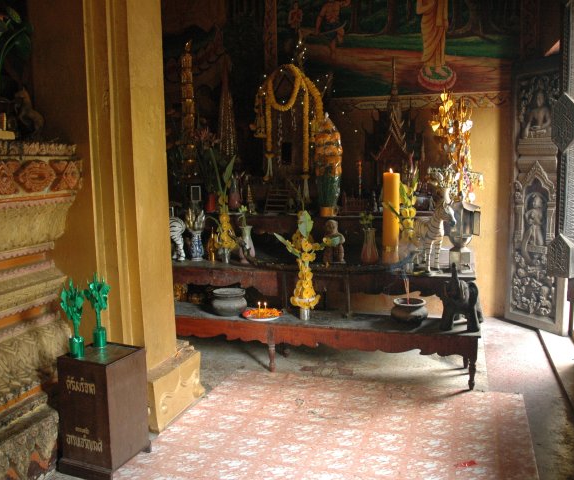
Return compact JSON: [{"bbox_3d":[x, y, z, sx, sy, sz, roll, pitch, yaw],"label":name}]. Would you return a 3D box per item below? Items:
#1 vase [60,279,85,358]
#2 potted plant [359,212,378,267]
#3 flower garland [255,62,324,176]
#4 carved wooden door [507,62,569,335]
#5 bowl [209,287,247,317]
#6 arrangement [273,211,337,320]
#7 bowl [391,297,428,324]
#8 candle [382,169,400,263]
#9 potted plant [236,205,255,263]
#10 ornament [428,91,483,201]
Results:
[{"bbox_3d":[-1.070,0.391,2.695,0.118,0.389,0.108,1,8,18],"label":"vase"},{"bbox_3d":[0.666,-0.021,4.412,0.148,0.423,0.148,1,8,18],"label":"potted plant"},{"bbox_3d":[0.023,-1.103,4.984,0.596,1.013,0.295,1,8,18],"label":"flower garland"},{"bbox_3d":[2.251,-0.372,4.777,0.069,2.334,0.633,-5,8,-23],"label":"carved wooden door"},{"bbox_3d":[-0.449,0.490,4.181,0.256,0.168,0.256,-1,8,0],"label":"bowl"},{"bbox_3d":[0.129,0.185,3.959,0.443,0.808,0.315,1,8,18],"label":"arrangement"},{"bbox_3d":[0.893,0.515,3.917,0.251,0.133,0.251,1,8,18],"label":"bowl"},{"bbox_3d":[0.847,-0.189,4.411,0.138,0.749,0.138,1,8,18],"label":"candle"},{"bbox_3d":[-0.359,-0.051,4.575,0.168,0.483,0.158,-1,8,0],"label":"potted plant"},{"bbox_3d":[1.294,-0.726,4.148,0.409,0.828,0.374,1,8,18],"label":"ornament"}]

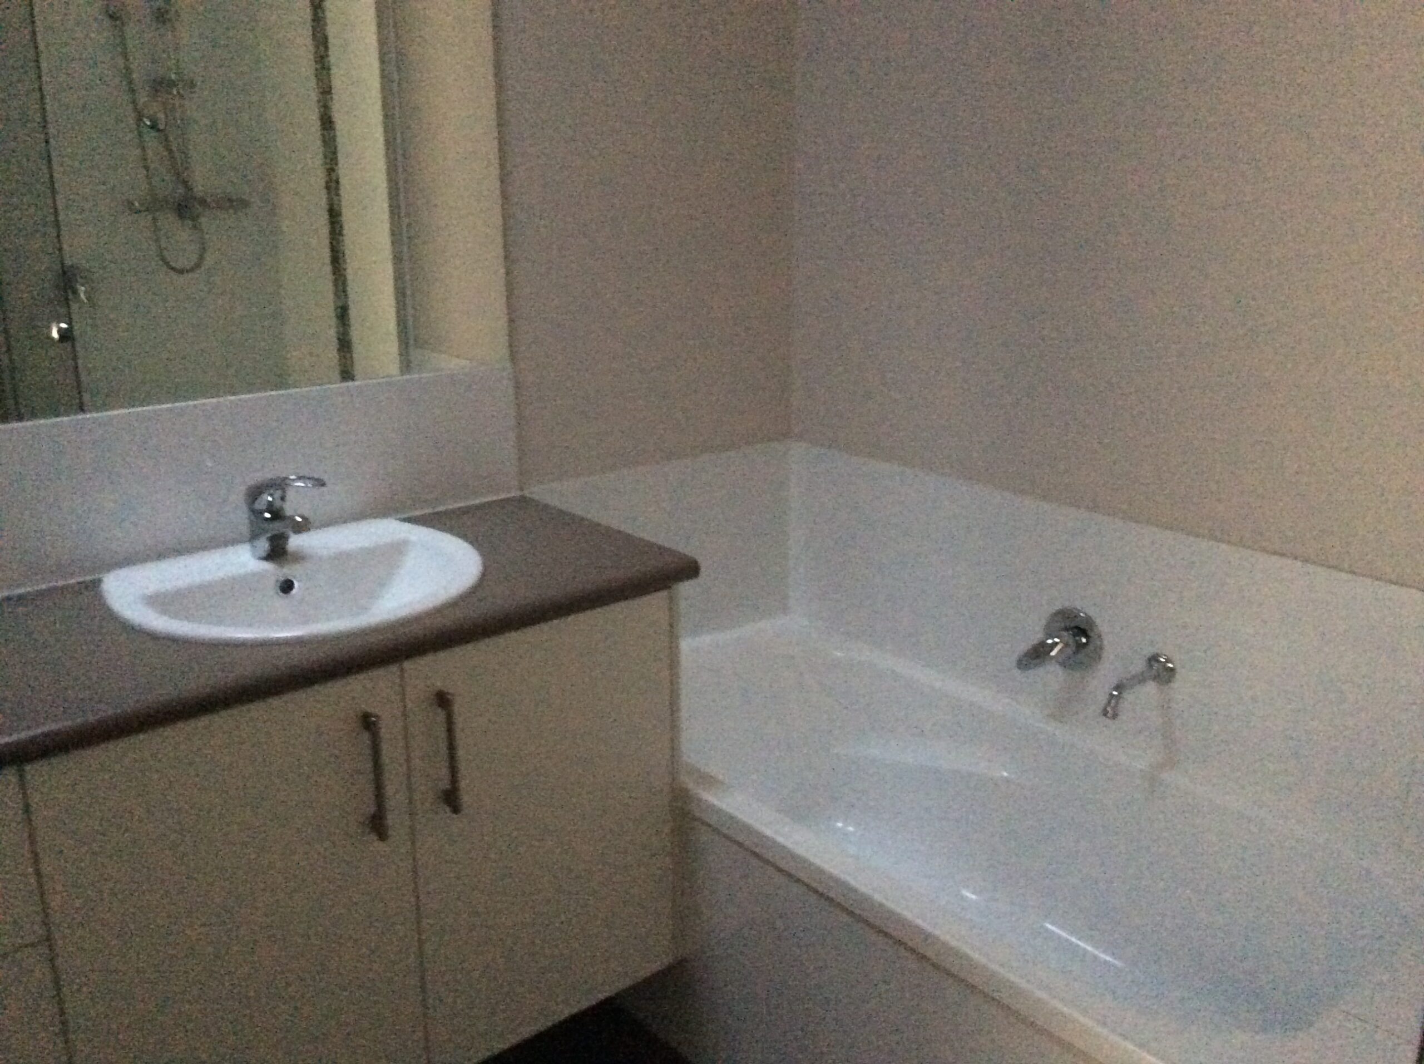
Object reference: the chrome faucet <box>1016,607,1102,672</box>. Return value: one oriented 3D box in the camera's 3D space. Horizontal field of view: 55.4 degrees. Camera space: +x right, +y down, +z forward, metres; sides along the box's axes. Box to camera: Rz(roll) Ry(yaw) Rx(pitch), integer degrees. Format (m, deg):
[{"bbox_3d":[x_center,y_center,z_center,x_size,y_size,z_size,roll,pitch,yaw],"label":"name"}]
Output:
[{"bbox_3d":[0.619,0.209,2.437,0.115,0.120,0.120,-14,21,-37],"label":"chrome faucet"}]

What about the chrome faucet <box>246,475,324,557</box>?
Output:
[{"bbox_3d":[-0.666,-0.023,2.117,0.165,0.138,0.064,15,23,42],"label":"chrome faucet"}]

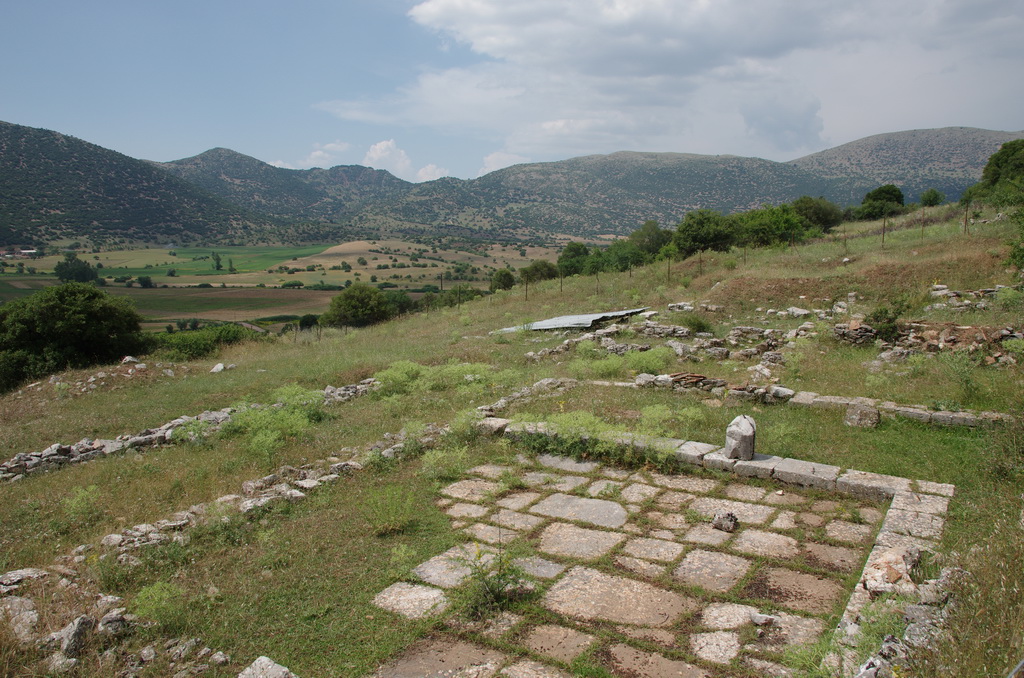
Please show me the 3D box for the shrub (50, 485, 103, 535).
[{"bbox_3d":[-4.726,1.850,7.700,0.547,0.477,0.493,-6,10,-32],"label":"shrub"}]

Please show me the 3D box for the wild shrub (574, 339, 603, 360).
[{"bbox_3d":[1.790,0.246,16.600,0.635,0.470,0.572,1,9,6],"label":"wild shrub"}]

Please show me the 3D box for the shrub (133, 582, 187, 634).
[{"bbox_3d":[-2.643,2.017,5.350,0.395,0.331,0.355,-5,10,-28],"label":"shrub"}]

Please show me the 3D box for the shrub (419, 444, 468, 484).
[{"bbox_3d":[-0.840,1.514,8.700,0.595,0.412,0.535,-1,9,-6],"label":"shrub"}]

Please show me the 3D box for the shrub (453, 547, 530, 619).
[{"bbox_3d":[-0.159,1.887,5.500,0.586,0.497,0.528,0,9,-2],"label":"shrub"}]

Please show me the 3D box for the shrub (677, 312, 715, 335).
[{"bbox_3d":[4.913,-0.415,19.000,0.987,0.533,0.888,2,9,14],"label":"shrub"}]

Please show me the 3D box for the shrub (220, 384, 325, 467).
[{"bbox_3d":[-3.746,1.353,11.100,1.592,0.950,1.500,-3,9,-19],"label":"shrub"}]

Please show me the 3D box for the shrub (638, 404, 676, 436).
[{"bbox_3d":[1.975,1.114,9.700,0.477,0.388,0.430,2,9,12],"label":"shrub"}]

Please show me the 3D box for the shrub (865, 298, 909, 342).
[{"bbox_3d":[7.494,-0.370,14.200,0.854,0.841,0.769,5,10,28],"label":"shrub"}]

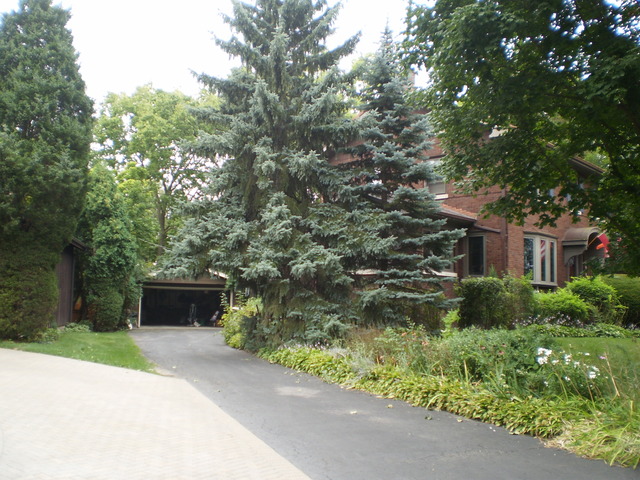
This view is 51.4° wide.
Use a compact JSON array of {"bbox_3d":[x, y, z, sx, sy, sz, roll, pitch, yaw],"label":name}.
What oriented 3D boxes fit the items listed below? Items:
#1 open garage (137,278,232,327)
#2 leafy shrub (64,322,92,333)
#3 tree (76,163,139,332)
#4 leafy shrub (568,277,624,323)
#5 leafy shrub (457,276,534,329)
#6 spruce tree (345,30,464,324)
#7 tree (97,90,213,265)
[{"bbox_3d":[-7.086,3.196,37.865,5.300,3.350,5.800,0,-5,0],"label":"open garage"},{"bbox_3d":[-10.271,3.742,28.283,1.200,0.510,1.000,0,-5,0],"label":"leafy shrub"},{"bbox_3d":[-9.406,0.371,29.578,2.750,7.550,2.700,0,-5,0],"label":"tree"},{"bbox_3d":[10.720,2.528,25.878,2.200,2.220,2.000,0,-5,0],"label":"leafy shrub"},{"bbox_3d":[6.488,2.437,24.581,2.850,2.180,2.000,0,-5,0],"label":"leafy shrub"},{"bbox_3d":[2.651,-1.902,22.748,4.400,10.710,4.300,0,-5,0],"label":"spruce tree"},{"bbox_3d":[-11.818,-2.806,48.421,8.800,17.130,8.500,0,-5,0],"label":"tree"}]

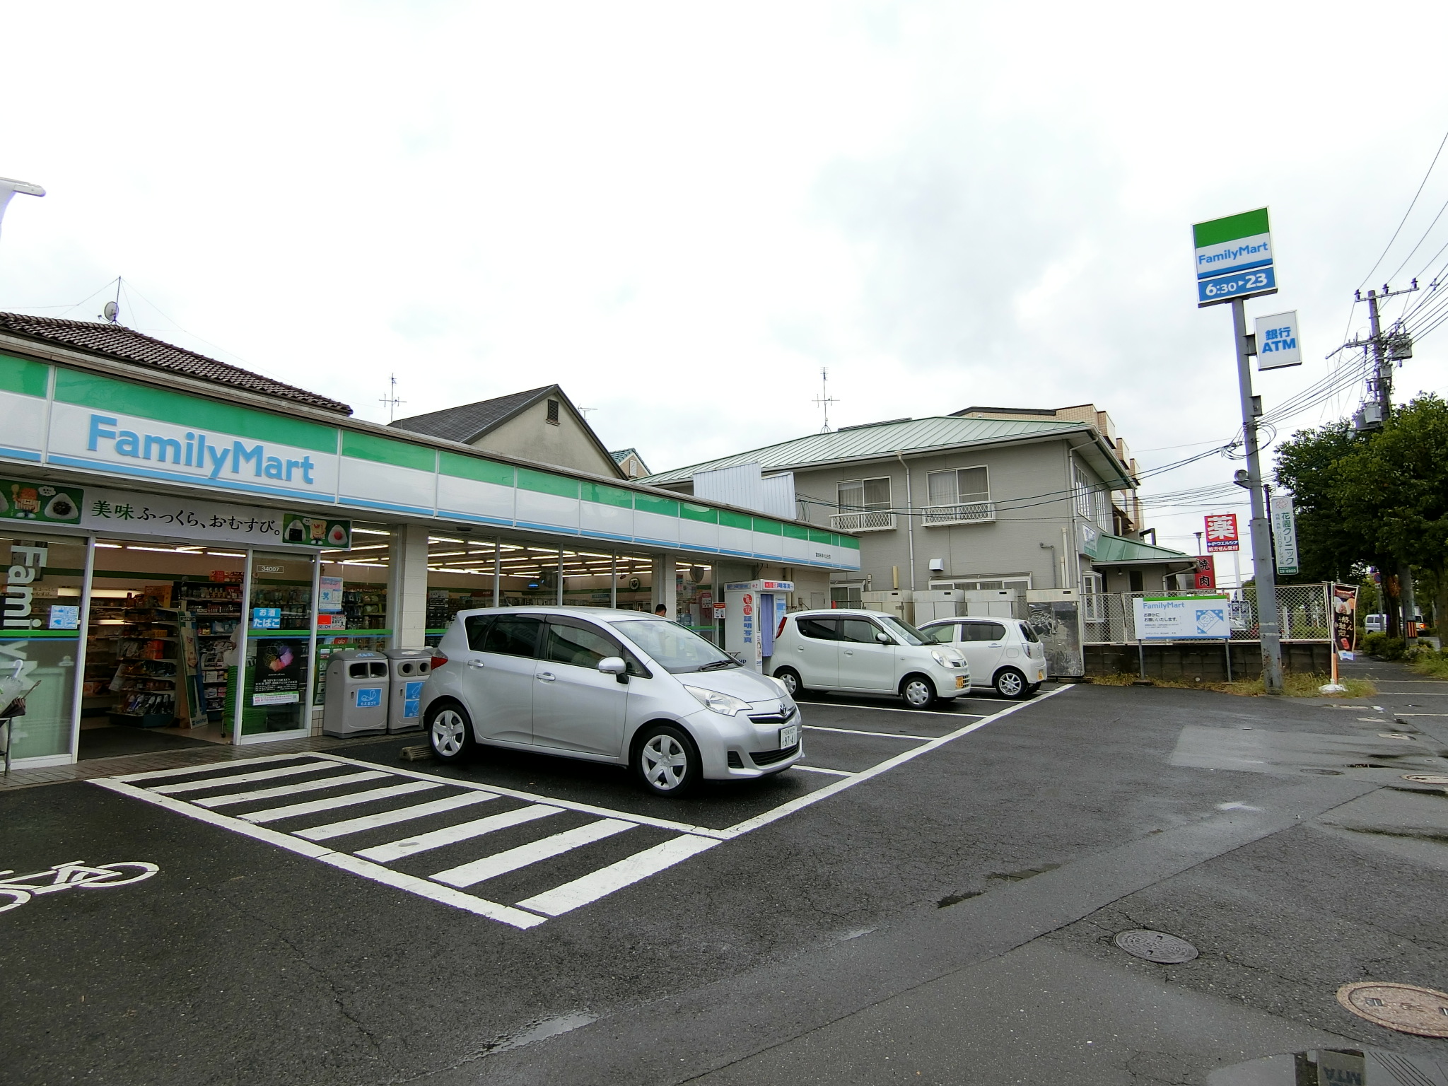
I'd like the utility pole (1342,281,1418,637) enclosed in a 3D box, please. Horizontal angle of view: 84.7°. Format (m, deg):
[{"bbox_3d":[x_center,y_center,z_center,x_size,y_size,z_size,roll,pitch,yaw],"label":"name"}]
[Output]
[{"bbox_3d":[24.613,-2.786,29.373,2.000,14.275,1.400,-4,-7,32],"label":"utility pole"}]

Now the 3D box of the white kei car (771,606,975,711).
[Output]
[{"bbox_3d":[2.566,1.939,13.925,3.395,1.610,1.475,-2,-6,31],"label":"white kei car"}]

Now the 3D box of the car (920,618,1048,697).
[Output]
[{"bbox_3d":[4.650,2.204,15.951,3.395,1.500,1.475,-3,-6,37],"label":"car"}]

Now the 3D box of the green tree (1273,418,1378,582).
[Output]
[{"bbox_3d":[26.400,-0.350,34.000,5.600,10.200,5.600,-5,-7,34],"label":"green tree"}]

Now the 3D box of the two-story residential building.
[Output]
[{"bbox_3d":[6.193,0.050,26.634,16.000,8.250,9.700,-5,-7,34],"label":"two-story residential building"}]

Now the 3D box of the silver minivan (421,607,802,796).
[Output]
[{"bbox_3d":[-1.088,1.374,7.827,3.995,1.585,1.695,-2,-6,31],"label":"silver minivan"}]

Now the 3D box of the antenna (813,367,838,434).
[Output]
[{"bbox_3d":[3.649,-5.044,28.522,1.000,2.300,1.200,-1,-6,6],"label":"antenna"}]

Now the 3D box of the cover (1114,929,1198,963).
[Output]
[{"bbox_3d":[1.990,1.870,3.659,0.365,0.030,0.365,-4,-7,32],"label":"cover"}]

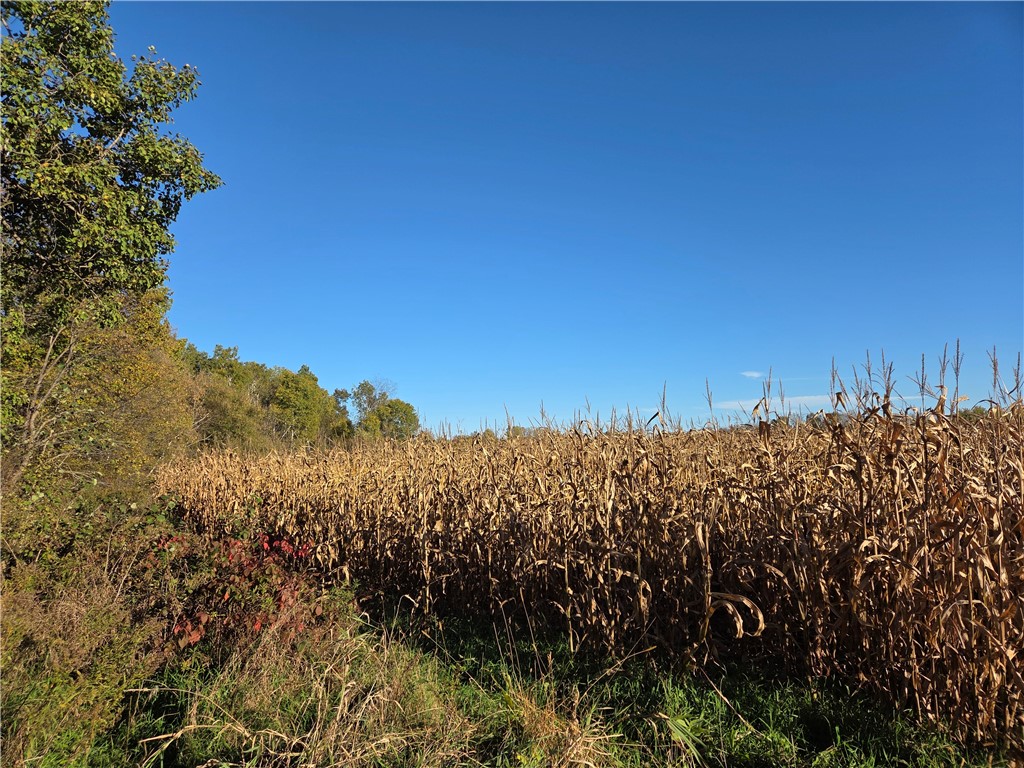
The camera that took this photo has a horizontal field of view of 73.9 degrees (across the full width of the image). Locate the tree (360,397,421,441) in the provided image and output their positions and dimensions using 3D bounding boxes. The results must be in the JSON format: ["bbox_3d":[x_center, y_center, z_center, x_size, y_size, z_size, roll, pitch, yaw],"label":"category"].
[{"bbox_3d":[-14.286,5.350,80.000,7.000,7.300,6.600,1,-6,-10],"label":"tree"}]

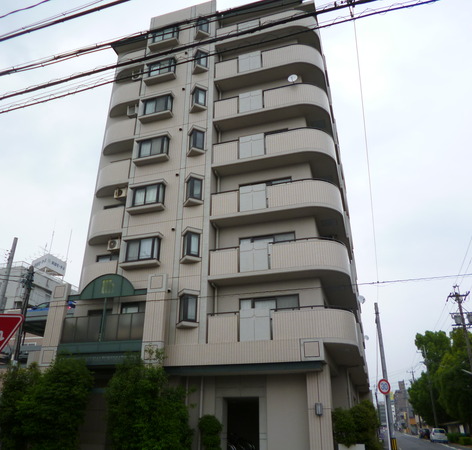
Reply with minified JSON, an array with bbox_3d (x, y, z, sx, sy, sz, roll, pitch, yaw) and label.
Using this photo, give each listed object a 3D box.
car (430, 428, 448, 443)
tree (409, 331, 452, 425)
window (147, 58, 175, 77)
[{"bbox_3d":[24.340,25.238,50.065,1.680,1.530,3.900,-8,-27,15],"label":"car"},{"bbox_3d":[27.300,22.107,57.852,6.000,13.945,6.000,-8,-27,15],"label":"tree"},{"bbox_3d":[-4.293,-9.061,24.322,1.496,1.092,0.364,-8,-27,15],"label":"window"}]

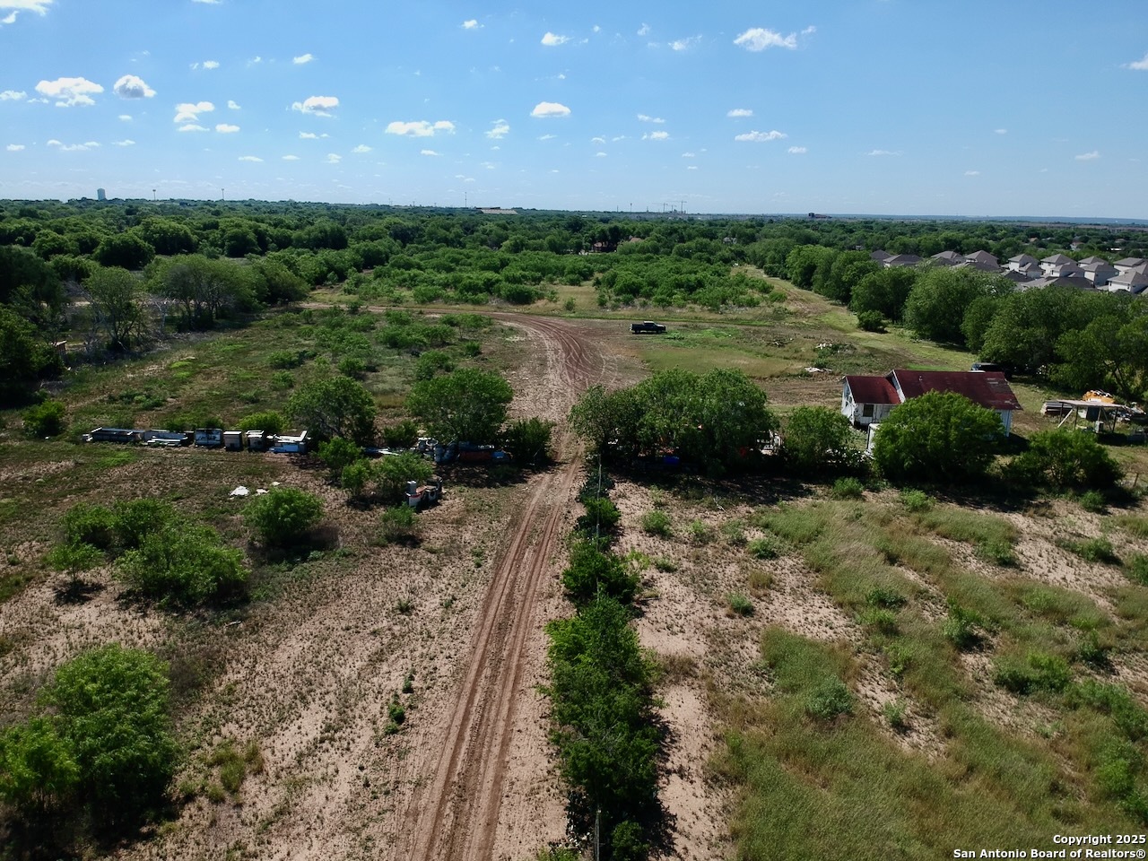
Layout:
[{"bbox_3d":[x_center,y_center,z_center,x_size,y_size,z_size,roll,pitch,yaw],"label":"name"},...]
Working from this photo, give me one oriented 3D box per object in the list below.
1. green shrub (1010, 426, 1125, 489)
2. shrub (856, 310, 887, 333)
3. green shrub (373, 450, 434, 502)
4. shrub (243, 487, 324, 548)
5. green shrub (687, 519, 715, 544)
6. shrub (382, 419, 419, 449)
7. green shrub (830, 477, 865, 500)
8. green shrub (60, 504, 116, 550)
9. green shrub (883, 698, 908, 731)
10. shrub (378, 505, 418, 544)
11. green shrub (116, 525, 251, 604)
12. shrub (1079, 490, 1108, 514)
[{"bbox_3d":[35.655,1.921,60.244,7.019,4.090,5.966,10,17,31],"label":"green shrub"},{"bbox_3d":[48.525,-17.822,135.313,4.410,3.280,4.190,6,16,19],"label":"shrub"},{"bbox_3d":[-11.967,2.928,58.478,4.046,2.864,3.641,-2,15,-12],"label":"green shrub"},{"bbox_3d":[-16.662,4.881,47.601,4.381,3.134,4.381,-5,16,-20],"label":"shrub"},{"bbox_3d":[7.802,6.106,50.877,1.418,1.266,1.347,3,15,9],"label":"green shrub"},{"bbox_3d":[-13.659,0.249,65.762,2.850,2.240,2.710,-2,15,-12],"label":"shrub"},{"bbox_3d":[18.793,3.946,57.095,2.358,1.236,2.358,6,16,19],"label":"green shrub"},{"bbox_3d":[-26.621,5.275,45.570,2.550,2.520,2.420,-8,17,-31],"label":"green shrub"},{"bbox_3d":[12.136,10.727,31.361,0.854,1.145,0.854,8,16,23],"label":"green shrub"},{"bbox_3d":[-10.057,5.248,47.798,2.120,1.940,2.120,-2,15,-12],"label":"shrub"},{"bbox_3d":[-20.336,6.674,43.124,6.123,3.262,5.205,-6,17,-26],"label":"green shrub"},{"bbox_3d":[35.927,4.838,57.293,1.525,1.311,1.448,11,18,32],"label":"shrub"}]

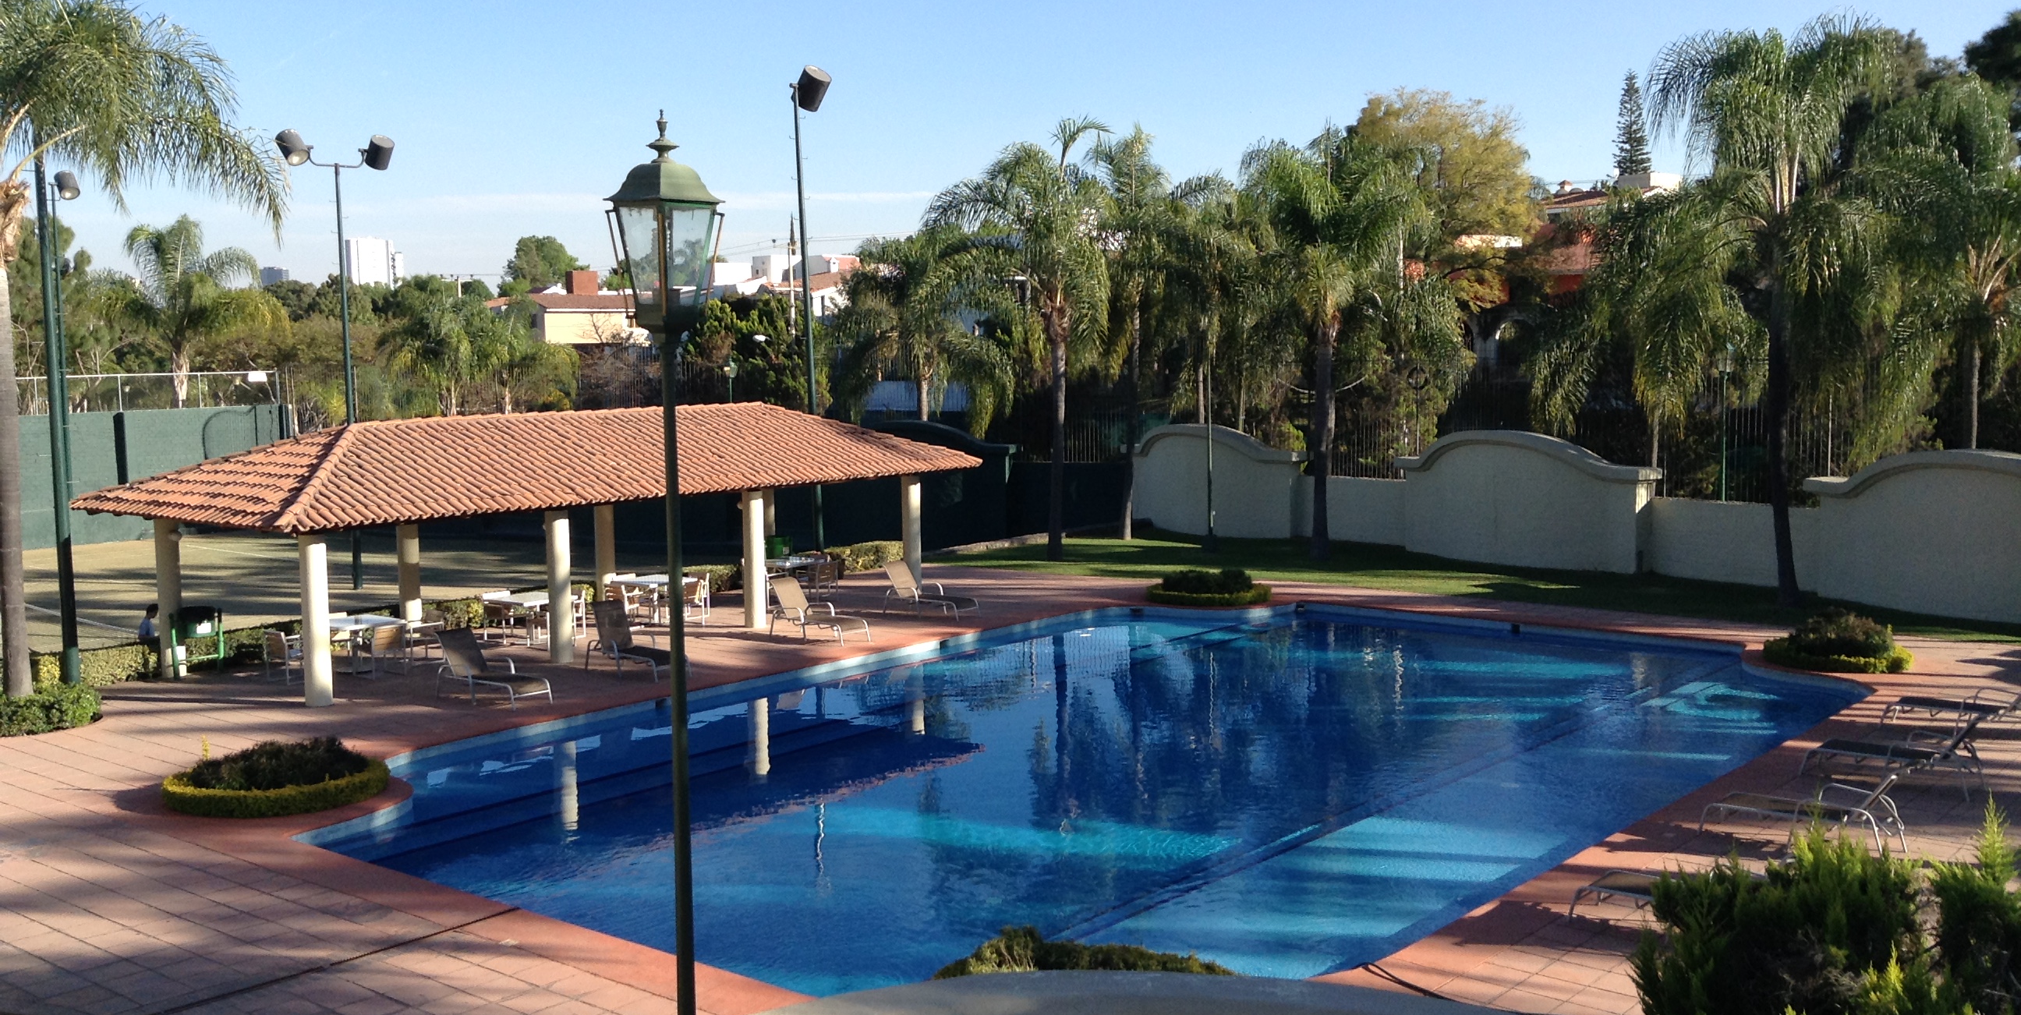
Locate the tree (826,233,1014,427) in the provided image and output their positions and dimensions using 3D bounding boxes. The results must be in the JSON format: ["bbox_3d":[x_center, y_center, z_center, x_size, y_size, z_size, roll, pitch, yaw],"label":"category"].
[{"bbox_3d":[-2.447,-3.729,54.411,5.100,8.227,5.100,-1,6,0],"label":"tree"}]

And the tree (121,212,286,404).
[{"bbox_3d":[-23.543,-4.140,56.431,4.800,8.629,4.800,4,7,40],"label":"tree"}]

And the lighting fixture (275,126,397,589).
[{"bbox_3d":[-13.816,-3.050,39.982,0.800,9.540,2.050,4,8,39],"label":"lighting fixture"}]

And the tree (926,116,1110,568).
[{"bbox_3d":[0.215,-3.788,43.694,4.120,9.930,4.120,-1,6,0],"label":"tree"}]

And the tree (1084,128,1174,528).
[{"bbox_3d":[2.925,-4.303,47.825,2.500,10.050,2.700,0,6,4],"label":"tree"}]

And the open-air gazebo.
[{"bbox_3d":[-7.691,0.260,33.886,6.325,3.932,14.245,4,7,40],"label":"open-air gazebo"}]

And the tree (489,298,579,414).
[{"bbox_3d":[-16.256,-3.948,65.313,3.300,6.271,3.300,4,7,40],"label":"tree"}]

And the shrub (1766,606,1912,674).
[{"bbox_3d":[13.079,2.002,30.407,2.300,0.820,2.200,2,6,23],"label":"shrub"}]

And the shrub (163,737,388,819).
[{"bbox_3d":[-8.684,3.061,22.736,2.530,0.612,2.530,-1,6,0],"label":"shrub"}]

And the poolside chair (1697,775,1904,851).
[{"bbox_3d":[8.260,3.110,20.125,1.880,0.820,0.680,4,8,39],"label":"poolside chair"}]

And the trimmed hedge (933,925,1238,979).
[{"bbox_3d":[0.585,3.770,15.044,2.450,0.750,2.450,0,6,2],"label":"trimmed hedge"}]

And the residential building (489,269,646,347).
[{"bbox_3d":[-25.023,-9.096,110.233,8.000,8.792,9.000,4,7,40],"label":"residential building"}]

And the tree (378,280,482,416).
[{"bbox_3d":[-21.090,-4.766,70.221,3.800,6.960,3.800,-2,6,-17],"label":"tree"}]

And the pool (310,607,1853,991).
[{"bbox_3d":[2.123,3.548,25.960,13.871,1.300,20.636,4,7,40],"label":"pool"}]

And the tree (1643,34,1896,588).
[{"bbox_3d":[14.157,-3.589,35.857,4.620,10.800,4.620,2,6,21],"label":"tree"}]

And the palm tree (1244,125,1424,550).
[{"bbox_3d":[7.330,-3.658,43.668,4.090,9.510,4.090,0,6,10],"label":"palm tree"}]

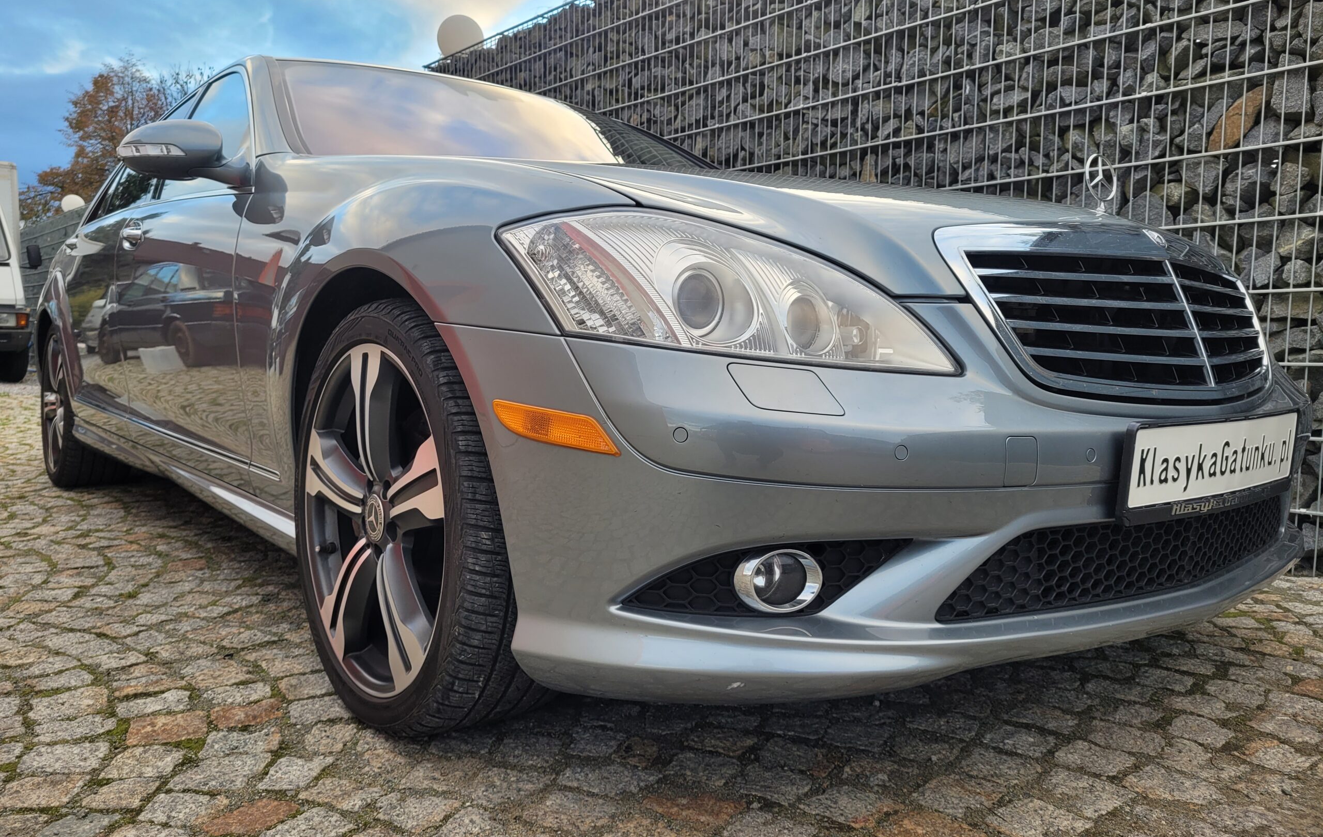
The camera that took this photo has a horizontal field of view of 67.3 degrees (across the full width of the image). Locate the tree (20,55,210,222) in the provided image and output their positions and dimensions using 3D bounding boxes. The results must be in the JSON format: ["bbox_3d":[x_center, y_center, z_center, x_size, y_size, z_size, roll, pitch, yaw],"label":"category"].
[{"bbox_3d":[-15.386,-6.018,28.296,5.700,8.462,5.500,-1,5,-30],"label":"tree"}]

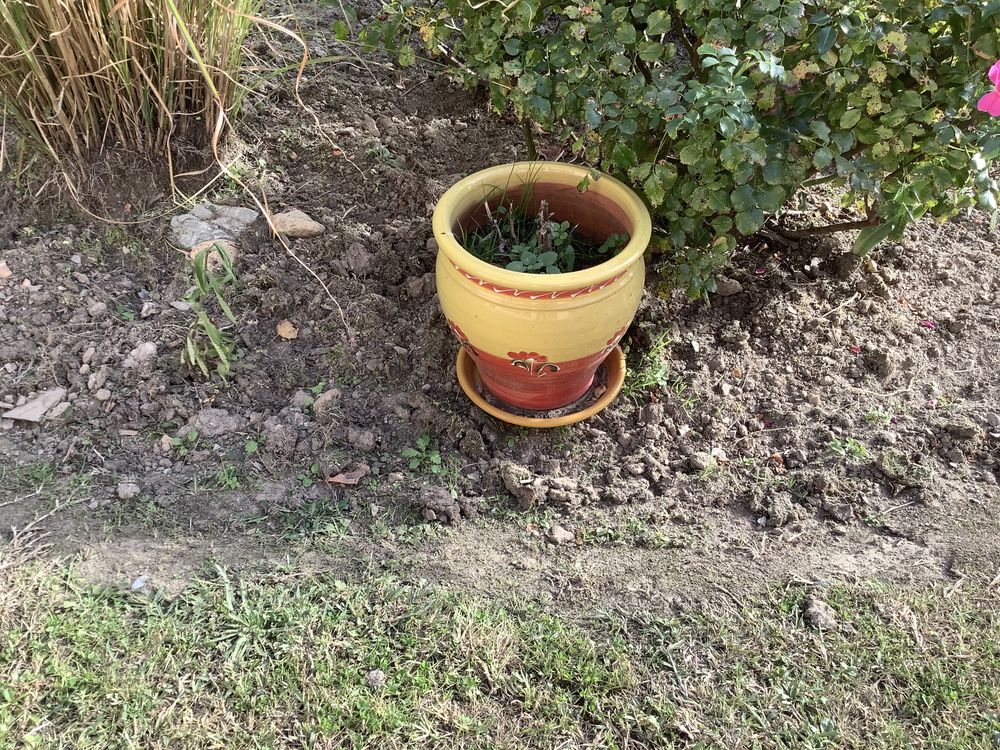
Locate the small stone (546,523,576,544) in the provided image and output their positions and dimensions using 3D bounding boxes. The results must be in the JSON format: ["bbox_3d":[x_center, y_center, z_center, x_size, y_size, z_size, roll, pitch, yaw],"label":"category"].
[{"bbox_3d":[0.098,0.251,1.420,0.048,0.029,0.036,-1,42,0],"label":"small stone"}]

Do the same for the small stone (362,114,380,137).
[{"bbox_3d":[-0.373,-0.725,2.601,0.051,0.053,0.042,1,43,0],"label":"small stone"}]

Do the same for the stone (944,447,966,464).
[{"bbox_3d":[0.878,0.156,1.722,0.041,0.029,0.035,1,43,0],"label":"stone"}]

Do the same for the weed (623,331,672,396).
[{"bbox_3d":[0.307,-0.024,1.862,0.101,0.080,0.115,1,43,0],"label":"weed"}]

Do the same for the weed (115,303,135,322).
[{"bbox_3d":[-0.779,-0.130,1.857,0.042,0.025,0.046,-1,42,0],"label":"weed"}]

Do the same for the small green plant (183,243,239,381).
[{"bbox_3d":[-0.543,-0.111,1.702,0.100,0.200,0.110,-1,42,0],"label":"small green plant"}]

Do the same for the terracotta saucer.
[{"bbox_3d":[0.073,-0.009,1.702,0.319,0.038,0.319,-1,42,0],"label":"terracotta saucer"}]

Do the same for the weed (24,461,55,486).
[{"bbox_3d":[-0.851,0.182,1.655,0.055,0.024,0.045,1,43,0],"label":"weed"}]

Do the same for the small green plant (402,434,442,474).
[{"bbox_3d":[-0.134,0.137,1.542,0.070,0.035,0.084,-1,42,0],"label":"small green plant"}]

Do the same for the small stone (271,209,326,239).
[{"bbox_3d":[-0.500,-0.378,2.236,0.132,0.059,0.084,1,43,0],"label":"small stone"}]

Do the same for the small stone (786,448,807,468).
[{"bbox_3d":[0.567,0.160,1.711,0.043,0.029,0.035,1,43,0],"label":"small stone"}]

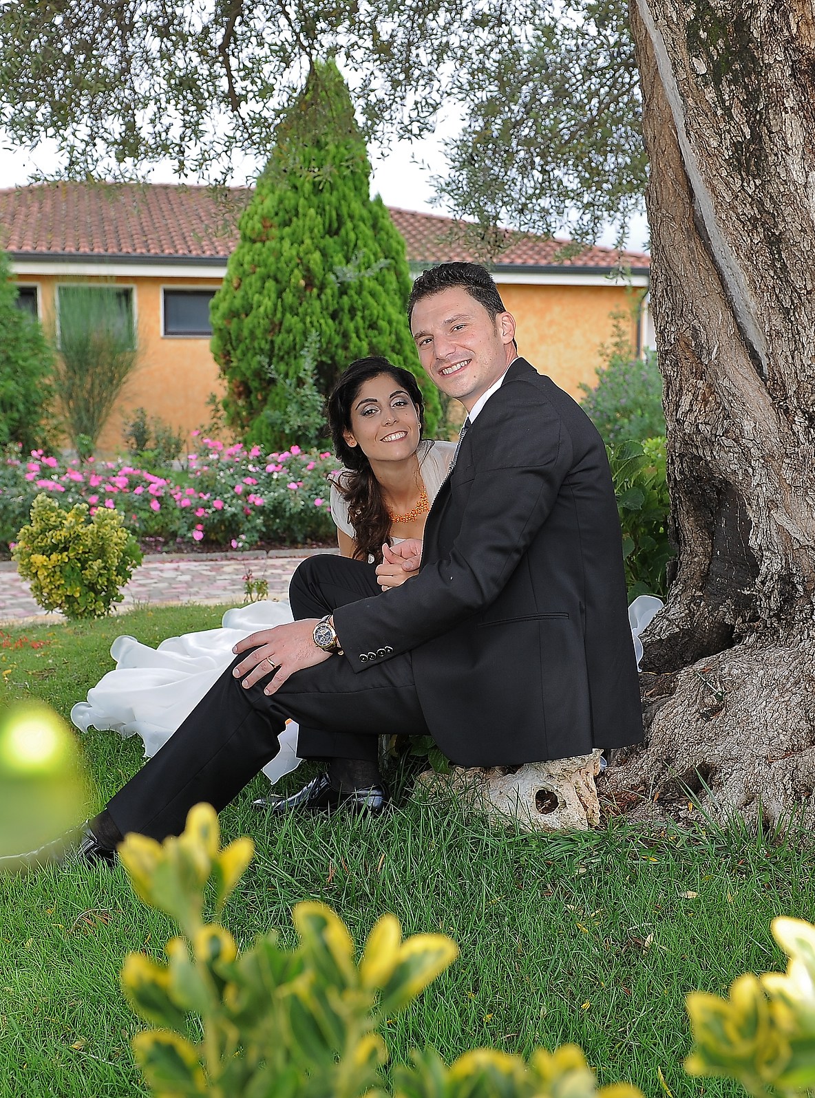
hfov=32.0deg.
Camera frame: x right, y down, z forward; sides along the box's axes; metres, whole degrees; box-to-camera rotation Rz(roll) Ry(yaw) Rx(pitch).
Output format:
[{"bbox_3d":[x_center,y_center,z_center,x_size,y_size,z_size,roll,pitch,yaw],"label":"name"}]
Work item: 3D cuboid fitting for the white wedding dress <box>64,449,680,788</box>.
[{"bbox_3d":[-0.090,0.101,2.870,1.120,0.630,0.800,4,7,35],"label":"white wedding dress"}]

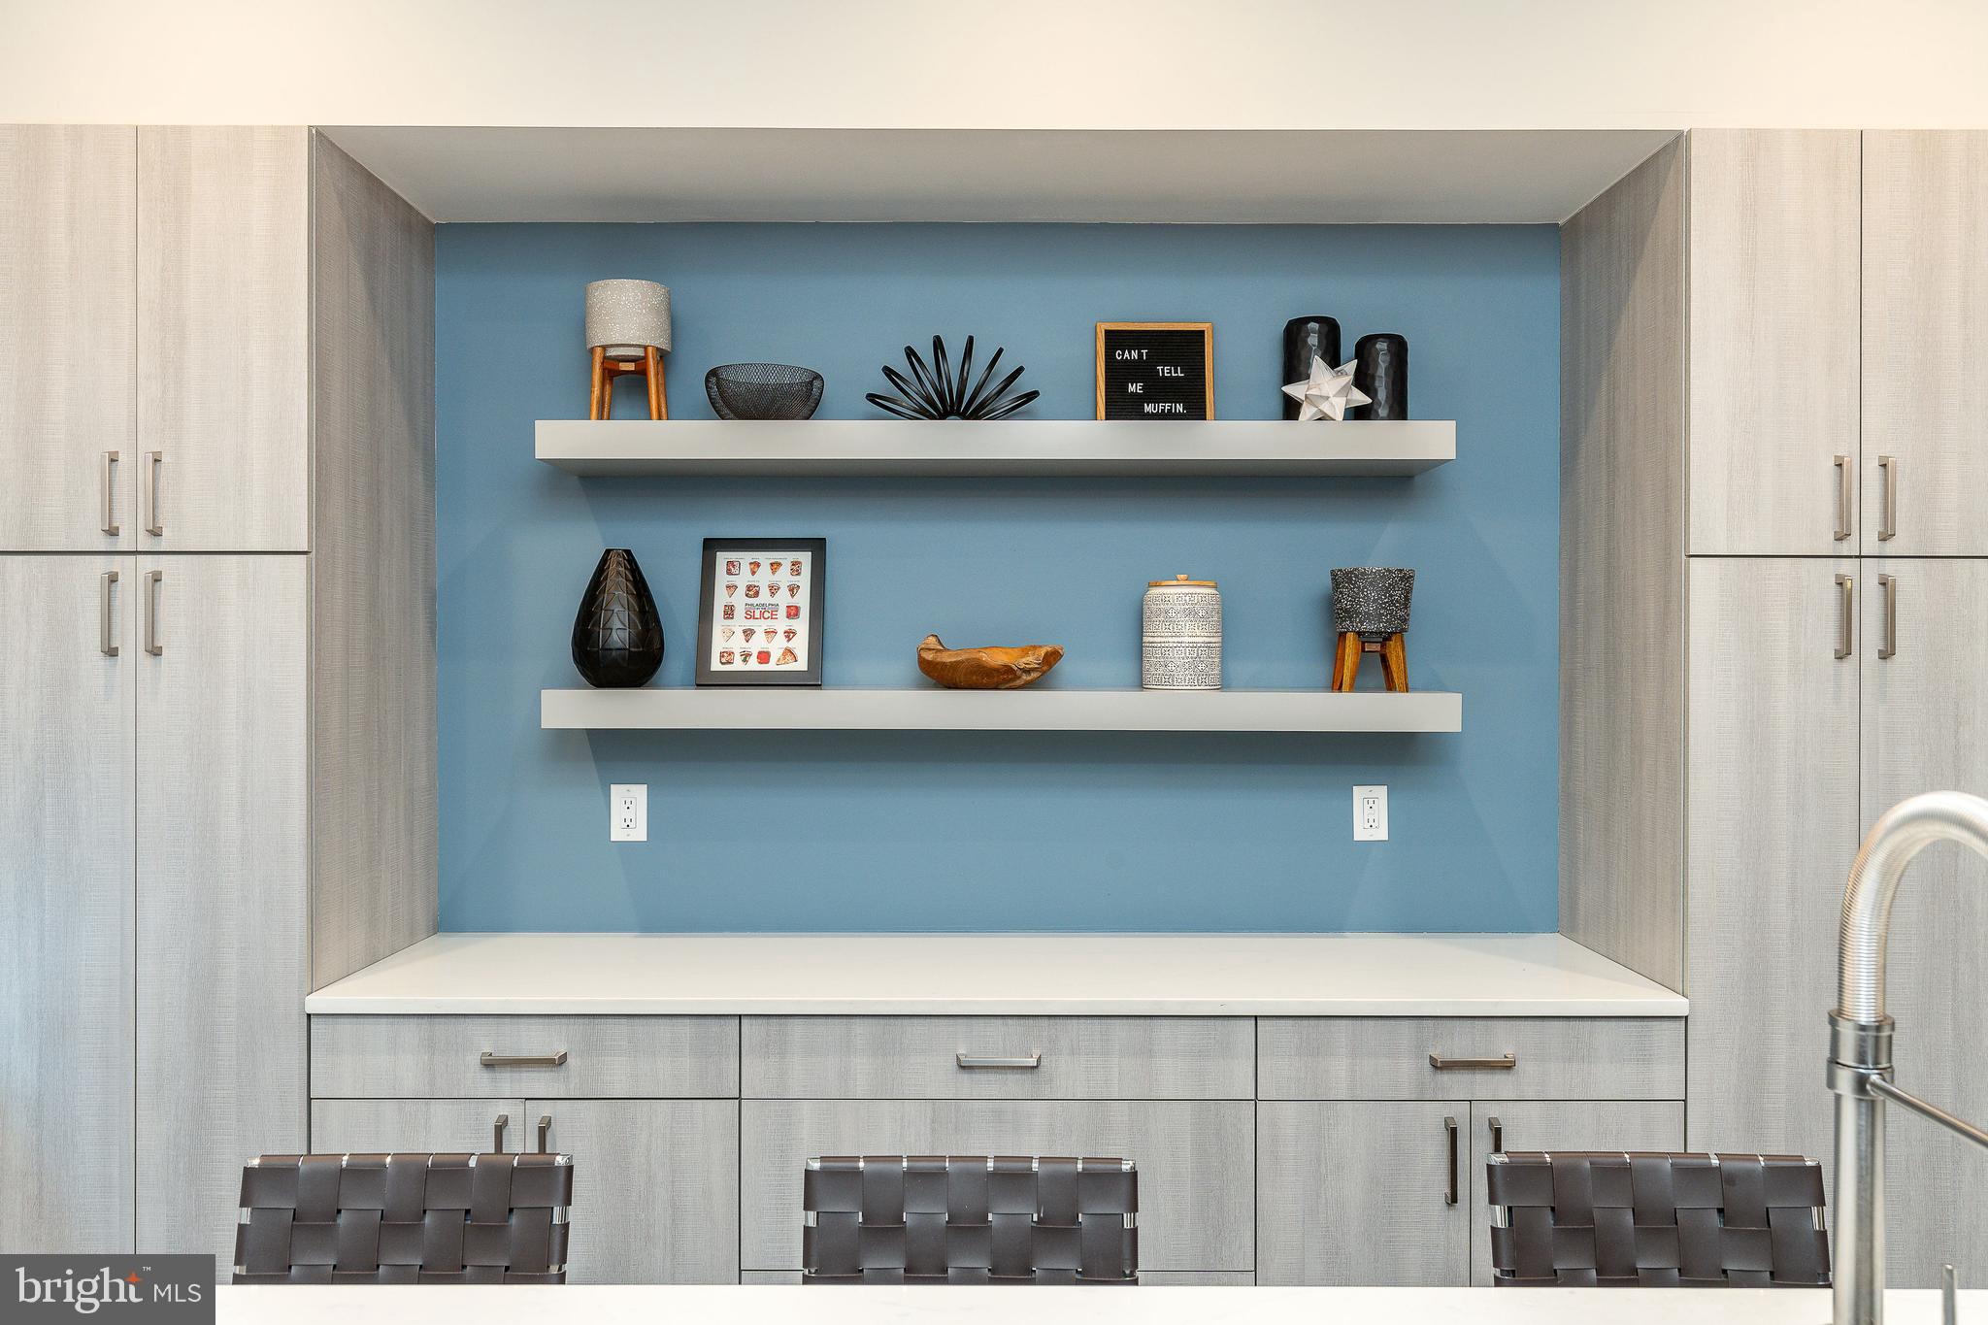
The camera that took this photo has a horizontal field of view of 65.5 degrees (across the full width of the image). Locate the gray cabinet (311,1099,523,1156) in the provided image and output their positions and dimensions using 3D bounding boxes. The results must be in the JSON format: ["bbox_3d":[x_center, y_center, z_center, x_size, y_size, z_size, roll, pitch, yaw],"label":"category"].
[{"bbox_3d":[-1.021,1.085,2.990,0.379,0.620,0.510,0,0,0],"label":"gray cabinet"}]

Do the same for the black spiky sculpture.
[{"bbox_3d":[-0.086,-0.578,3.215,0.360,0.203,0.200,0,0,0],"label":"black spiky sculpture"}]

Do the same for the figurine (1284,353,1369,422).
[{"bbox_3d":[0.675,-0.548,3.136,0.185,0.144,0.166,0,0,0],"label":"figurine"}]

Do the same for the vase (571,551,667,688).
[{"bbox_3d":[-0.779,-0.089,3.210,0.192,0.289,0.192,0,0,0],"label":"vase"}]

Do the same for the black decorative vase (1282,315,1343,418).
[{"bbox_3d":[0.667,-0.599,3.240,0.120,0.238,0.120,0,0,0],"label":"black decorative vase"}]

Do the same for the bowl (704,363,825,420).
[{"bbox_3d":[-0.472,-0.536,3.200,0.247,0.119,0.247,0,0,0],"label":"bowl"}]

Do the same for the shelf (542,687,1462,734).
[{"bbox_3d":[0.016,0.098,3.205,1.822,0.083,0.300,0,0,0],"label":"shelf"}]

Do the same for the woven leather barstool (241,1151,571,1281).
[{"bbox_3d":[-0.712,1.050,1.690,0.430,0.900,0.500,0,0,-2],"label":"woven leather barstool"}]

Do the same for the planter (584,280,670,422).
[{"bbox_3d":[-0.757,-0.626,3.200,0.177,0.298,0.177,0,0,0],"label":"planter"}]

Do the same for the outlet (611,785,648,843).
[{"bbox_3d":[-0.793,0.327,3.356,0.080,0.124,0.008,0,0,0],"label":"outlet"}]

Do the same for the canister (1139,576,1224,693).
[{"bbox_3d":[0.391,-0.061,3.200,0.162,0.239,0.162,0,0,0],"label":"canister"}]

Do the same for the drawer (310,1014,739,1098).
[{"bbox_3d":[-0.829,0.697,2.962,0.758,0.149,0.500,0,0,0],"label":"drawer"}]

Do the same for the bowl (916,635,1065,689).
[{"bbox_3d":[-0.006,-0.001,3.200,0.304,0.114,0.200,0,0,0],"label":"bowl"}]

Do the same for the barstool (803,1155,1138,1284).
[{"bbox_3d":[-0.029,1.066,1.700,0.420,0.900,0.480,0,0,0],"label":"barstool"}]

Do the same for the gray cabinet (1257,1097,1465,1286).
[{"bbox_3d":[0.656,1.085,2.990,0.377,0.620,0.510,0,0,0],"label":"gray cabinet"}]

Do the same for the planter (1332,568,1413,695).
[{"bbox_3d":[0.782,-0.066,3.189,0.175,0.250,0.175,0,0,0],"label":"planter"}]

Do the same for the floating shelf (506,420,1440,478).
[{"bbox_3d":[0.005,-0.440,3.206,1.817,0.075,0.305,0,0,0],"label":"floating shelf"}]

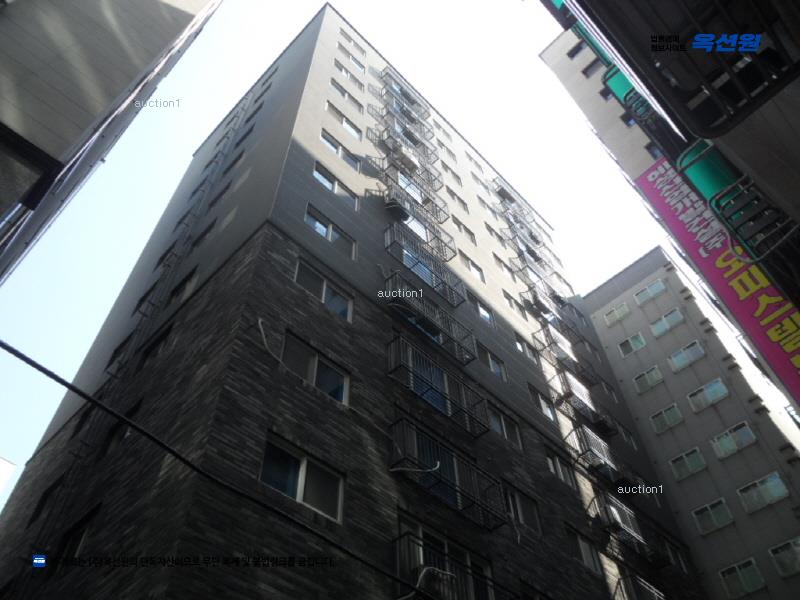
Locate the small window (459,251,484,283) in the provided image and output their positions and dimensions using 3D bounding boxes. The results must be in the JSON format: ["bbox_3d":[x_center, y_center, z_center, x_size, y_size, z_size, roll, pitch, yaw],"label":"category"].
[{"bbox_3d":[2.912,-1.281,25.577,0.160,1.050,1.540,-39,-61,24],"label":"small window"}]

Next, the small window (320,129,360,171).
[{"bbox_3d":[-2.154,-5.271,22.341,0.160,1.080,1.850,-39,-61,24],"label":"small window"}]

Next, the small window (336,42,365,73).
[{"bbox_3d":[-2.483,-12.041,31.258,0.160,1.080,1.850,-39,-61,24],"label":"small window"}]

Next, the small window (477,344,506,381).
[{"bbox_3d":[3.055,2.112,20.838,0.150,1.036,1.484,-39,-61,24],"label":"small window"}]

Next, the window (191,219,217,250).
[{"bbox_3d":[-6.468,-2.006,20.674,1.316,1.036,0.150,-39,-61,24],"label":"window"}]

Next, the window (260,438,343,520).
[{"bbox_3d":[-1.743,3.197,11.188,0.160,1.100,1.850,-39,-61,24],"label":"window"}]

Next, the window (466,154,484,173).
[{"bbox_3d":[4.516,-8.160,37.882,0.150,1.036,1.484,-39,-61,24],"label":"window"}]

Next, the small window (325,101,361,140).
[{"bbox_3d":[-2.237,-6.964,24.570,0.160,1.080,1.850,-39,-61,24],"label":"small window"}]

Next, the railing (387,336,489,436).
[{"bbox_3d":[1.029,2.328,16.404,0.520,1.148,3.340,-39,-61,24],"label":"railing"}]

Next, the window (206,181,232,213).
[{"bbox_3d":[-6.552,-3.709,22.930,1.316,1.036,0.150,-39,-61,24],"label":"window"}]

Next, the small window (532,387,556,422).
[{"bbox_3d":[5.058,3.697,22.341,0.180,1.006,1.493,-39,-61,24],"label":"small window"}]

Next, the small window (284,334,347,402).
[{"bbox_3d":[-1.830,1.524,13.356,0.180,1.013,1.836,-39,-61,24],"label":"small window"}]

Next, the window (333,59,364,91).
[{"bbox_3d":[-2.386,-10.330,28.912,1.844,1.031,0.160,38,-63,-26],"label":"window"}]

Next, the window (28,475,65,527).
[{"bbox_3d":[-8.894,5.120,15.852,1.224,1.070,0.180,-39,-61,24],"label":"window"}]

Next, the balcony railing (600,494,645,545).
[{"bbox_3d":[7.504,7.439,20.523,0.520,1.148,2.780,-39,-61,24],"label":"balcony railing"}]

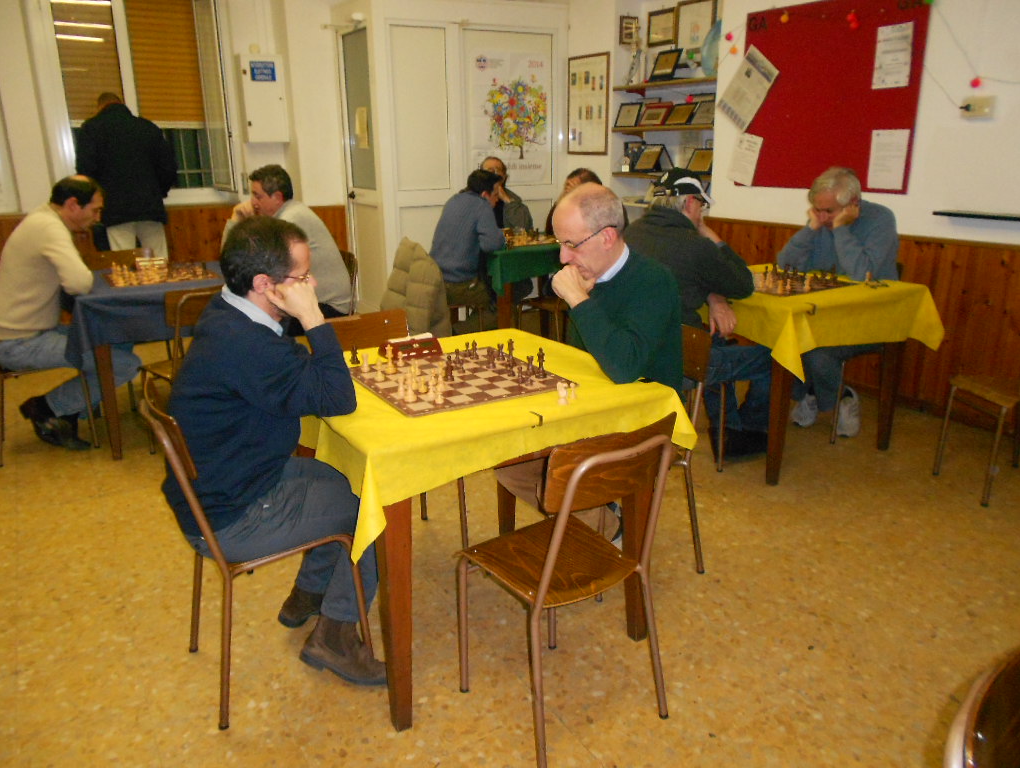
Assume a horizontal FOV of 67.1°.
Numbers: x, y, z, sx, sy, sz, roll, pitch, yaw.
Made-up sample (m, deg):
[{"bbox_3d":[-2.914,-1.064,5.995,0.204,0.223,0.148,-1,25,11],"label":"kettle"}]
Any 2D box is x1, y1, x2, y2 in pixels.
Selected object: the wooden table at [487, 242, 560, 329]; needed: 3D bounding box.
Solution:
[{"bbox_3d":[0.079,-0.590,5.324,0.860,0.775,0.860,-10,20,-29],"label":"wooden table"}]

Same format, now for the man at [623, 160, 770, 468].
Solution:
[{"bbox_3d":[0.852,-0.275,3.408,0.740,1.290,0.540,-10,19,-28],"label":"man"}]

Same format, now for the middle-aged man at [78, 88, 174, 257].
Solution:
[{"bbox_3d":[-2.595,-1.067,5.316,0.580,1.730,0.380,-10,19,-28],"label":"middle-aged man"}]

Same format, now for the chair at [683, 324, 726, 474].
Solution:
[{"bbox_3d":[0.705,0.014,3.307,0.460,0.830,0.420,-12,20,-32],"label":"chair"}]

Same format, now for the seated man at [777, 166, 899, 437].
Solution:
[{"bbox_3d":[1.596,-0.402,3.830,0.700,1.310,0.540,-14,21,-37],"label":"seated man"}]

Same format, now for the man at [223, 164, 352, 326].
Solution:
[{"bbox_3d":[-1.256,-0.579,4.488,0.720,1.330,0.540,-10,19,-29],"label":"man"}]

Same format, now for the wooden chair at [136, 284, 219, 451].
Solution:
[{"bbox_3d":[-1.489,-0.064,3.628,0.460,0.840,0.420,15,23,42],"label":"wooden chair"}]

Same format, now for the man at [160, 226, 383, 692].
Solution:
[{"bbox_3d":[-0.591,0.193,2.005,0.600,1.240,0.520,-10,19,-28],"label":"man"}]

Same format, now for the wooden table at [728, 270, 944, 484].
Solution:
[{"bbox_3d":[1.265,-0.102,3.709,0.860,0.775,0.860,-10,20,-29],"label":"wooden table"}]

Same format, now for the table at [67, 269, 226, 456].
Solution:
[{"bbox_3d":[-1.742,-0.184,4.145,0.900,0.790,0.880,-11,19,-31],"label":"table"}]

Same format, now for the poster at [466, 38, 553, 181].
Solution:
[{"bbox_3d":[0.007,-2.155,6.266,0.700,1.000,0.020,-9,19,-27],"label":"poster"}]

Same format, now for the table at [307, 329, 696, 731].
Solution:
[{"bbox_3d":[-0.144,0.344,2.296,0.860,0.775,0.860,-10,20,-29],"label":"table"}]

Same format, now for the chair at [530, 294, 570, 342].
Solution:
[{"bbox_3d":[0.319,-0.514,5.072,0.420,0.840,0.460,-14,21,-37],"label":"chair"}]

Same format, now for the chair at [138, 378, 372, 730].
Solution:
[{"bbox_3d":[-0.660,0.400,2.048,0.470,0.820,0.430,-10,20,-29],"label":"chair"}]

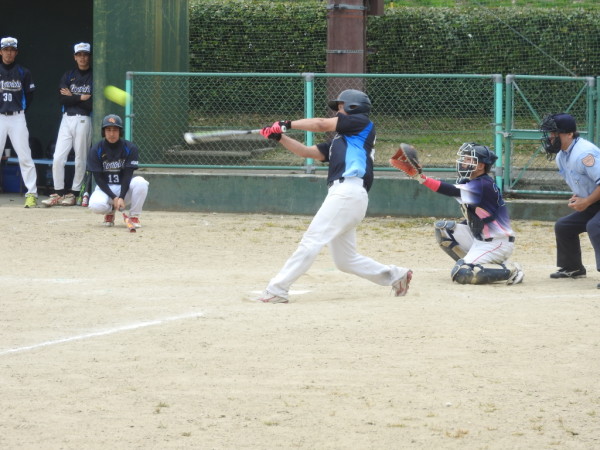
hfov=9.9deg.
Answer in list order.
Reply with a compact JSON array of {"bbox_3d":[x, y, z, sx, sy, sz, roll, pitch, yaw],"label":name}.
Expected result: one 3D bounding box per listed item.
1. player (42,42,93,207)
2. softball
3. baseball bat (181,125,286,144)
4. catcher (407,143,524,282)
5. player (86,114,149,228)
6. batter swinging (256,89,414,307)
[{"bbox_3d":[-2.474,-1.078,37.286,0.570,1.757,0.420,0,4,5],"label":"player"},{"bbox_3d":[-1.297,-0.915,24.500,0.097,0.097,0.097,0,4,0],"label":"softball"},{"bbox_3d":[-0.495,-0.694,26.635,0.831,0.060,0.060,-6,0,-23],"label":"baseball bat"},{"bbox_3d":[1.347,-0.100,28.208,0.880,1.135,0.660,0,4,-6],"label":"catcher"},{"bbox_3d":[-1.819,-0.548,34.560,0.620,1.098,0.740,0,4,-1],"label":"player"},{"bbox_3d":[0.259,-0.243,26.841,1.120,1.621,0.640,-1,4,-10],"label":"batter swinging"}]

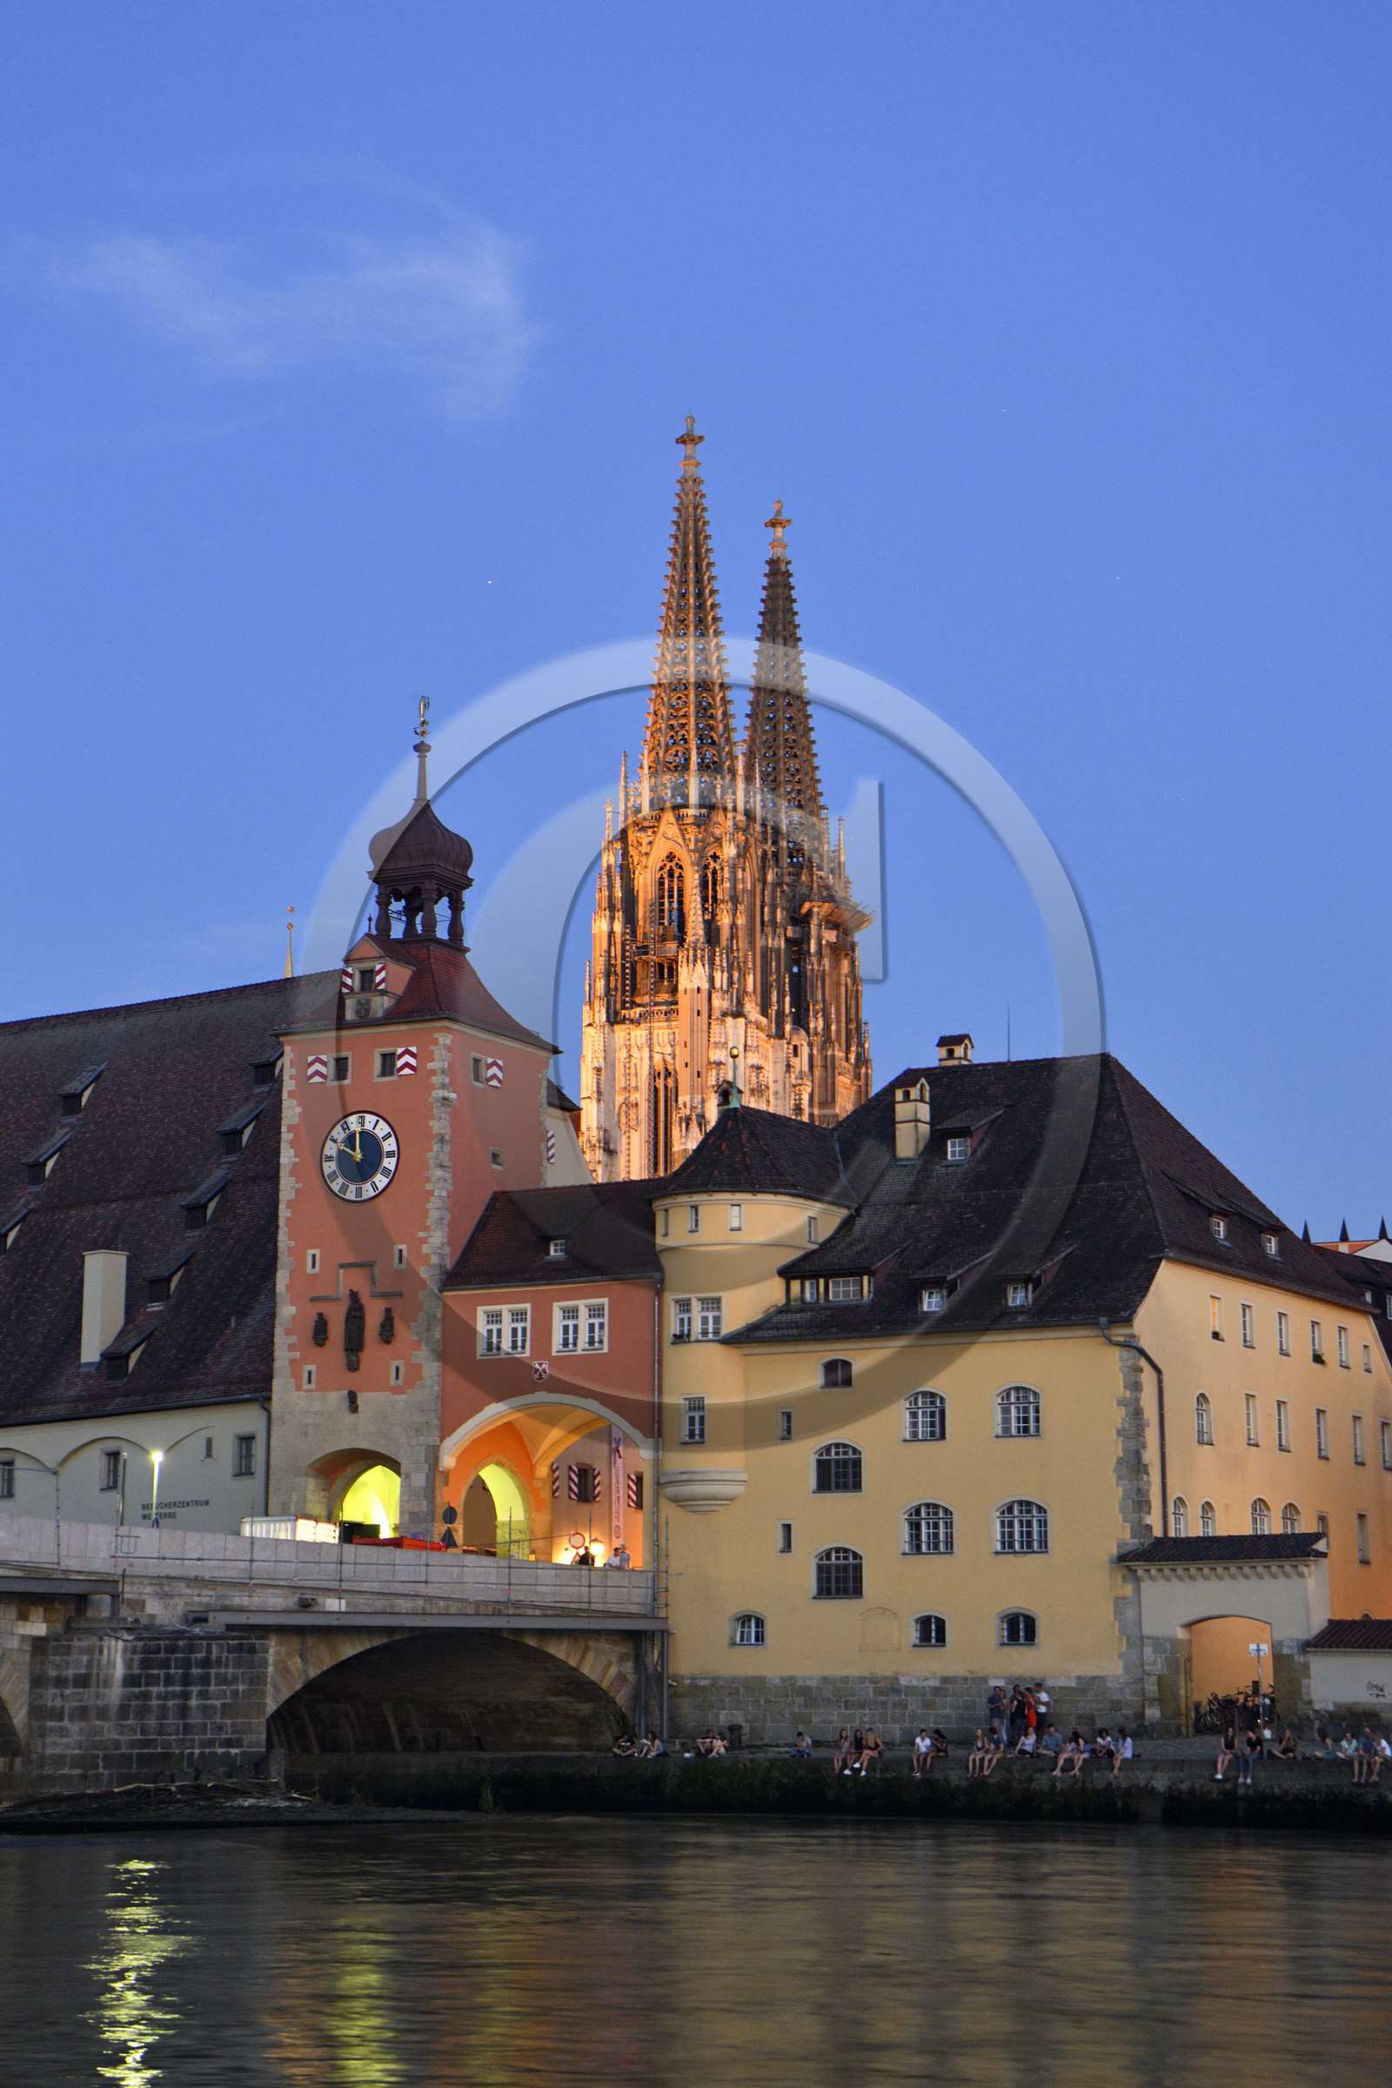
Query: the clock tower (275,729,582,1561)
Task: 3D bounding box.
[{"bbox_3d":[-9.238,3.328,119.175,7.100,30.200,7.100,-5,-12,28],"label":"clock tower"}]

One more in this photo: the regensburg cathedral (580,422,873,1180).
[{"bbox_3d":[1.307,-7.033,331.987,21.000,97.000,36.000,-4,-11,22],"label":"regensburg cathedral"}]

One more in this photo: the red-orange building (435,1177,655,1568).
[{"bbox_3d":[-2.961,11.033,113.895,8.200,13.400,7.000,-6,-12,30],"label":"red-orange building"}]

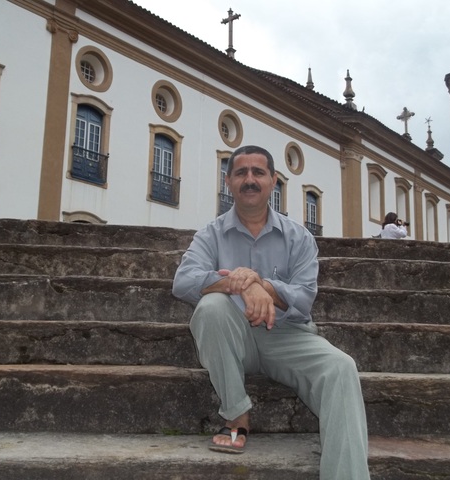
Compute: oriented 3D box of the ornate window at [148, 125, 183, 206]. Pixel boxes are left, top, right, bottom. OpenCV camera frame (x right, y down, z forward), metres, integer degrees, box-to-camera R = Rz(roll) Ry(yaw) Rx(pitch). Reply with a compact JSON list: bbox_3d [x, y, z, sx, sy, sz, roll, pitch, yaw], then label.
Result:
[{"bbox_3d":[-2.131,-2.627,21.475,0.360,2.858,1.621,-9,-15,41],"label":"ornate window"}]

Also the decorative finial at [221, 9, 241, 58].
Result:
[{"bbox_3d":[0.394,-12.660,37.326,1.400,3.303,0.420,-9,-15,41],"label":"decorative finial"}]

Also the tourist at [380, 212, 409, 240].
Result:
[{"bbox_3d":[2.835,0.340,10.119,0.500,1.640,0.500,5,-12,-19],"label":"tourist"}]

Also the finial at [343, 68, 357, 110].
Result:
[{"bbox_3d":[7.087,-8.414,34.529,0.780,2.350,0.780,1,-11,0],"label":"finial"}]

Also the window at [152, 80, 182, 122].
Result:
[{"bbox_3d":[-2.199,-5.123,22.672,0.350,1.560,1.560,-9,-15,41],"label":"window"}]

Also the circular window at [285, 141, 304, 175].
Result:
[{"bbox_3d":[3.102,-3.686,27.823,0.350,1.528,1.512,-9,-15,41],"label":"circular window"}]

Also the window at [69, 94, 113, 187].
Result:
[{"bbox_3d":[-4.240,-3.131,19.125,0.360,2.858,1.621,-9,-15,41],"label":"window"}]

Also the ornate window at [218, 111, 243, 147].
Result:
[{"bbox_3d":[0.174,-4.550,25.295,0.350,1.560,1.560,-9,-15,41],"label":"ornate window"}]

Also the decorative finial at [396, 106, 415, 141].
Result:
[{"bbox_3d":[16.817,-10.836,56.750,1.500,3.200,0.450,-9,-15,41],"label":"decorative finial"}]

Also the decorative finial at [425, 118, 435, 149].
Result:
[{"bbox_3d":[17.128,-8.909,51.061,0.720,2.978,0.720,-9,-15,41],"label":"decorative finial"}]

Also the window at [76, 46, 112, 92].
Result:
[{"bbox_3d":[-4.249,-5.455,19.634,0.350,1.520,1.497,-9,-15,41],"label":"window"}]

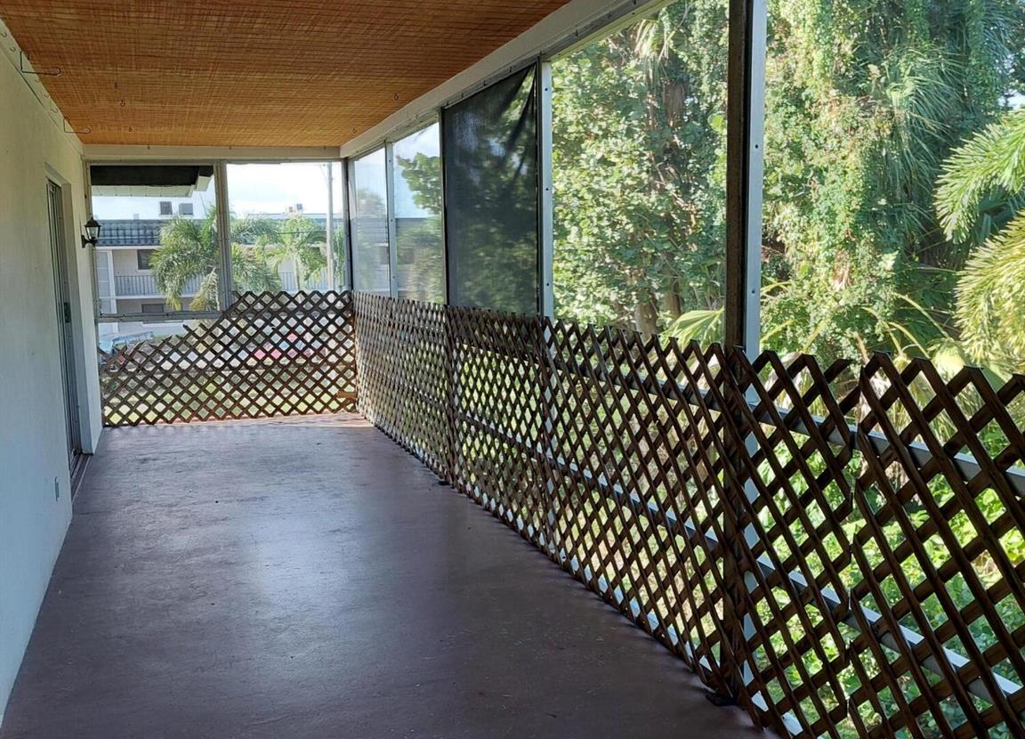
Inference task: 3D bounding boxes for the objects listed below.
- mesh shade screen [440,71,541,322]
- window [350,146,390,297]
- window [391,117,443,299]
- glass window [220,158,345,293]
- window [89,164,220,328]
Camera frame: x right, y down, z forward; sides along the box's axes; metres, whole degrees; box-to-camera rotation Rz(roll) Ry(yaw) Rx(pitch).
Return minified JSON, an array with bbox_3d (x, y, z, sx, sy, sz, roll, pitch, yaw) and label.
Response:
[{"bbox_3d":[-0.166,-0.874,5.446,0.050,1.413,1.628,-4,7,-20],"label":"mesh shade screen"},{"bbox_3d":[-1.277,-1.226,8.413,0.050,1.344,1.675,-4,7,-20],"label":"window"},{"bbox_3d":[-0.693,-1.043,6.854,0.050,1.337,1.398,-4,7,-20],"label":"window"},{"bbox_3d":[-2.151,-1.311,9.098,1.096,1.370,0.050,-4,7,-20],"label":"glass window"},{"bbox_3d":[-3.263,-1.179,8.697,1.096,1.423,0.050,-4,7,-20],"label":"window"}]

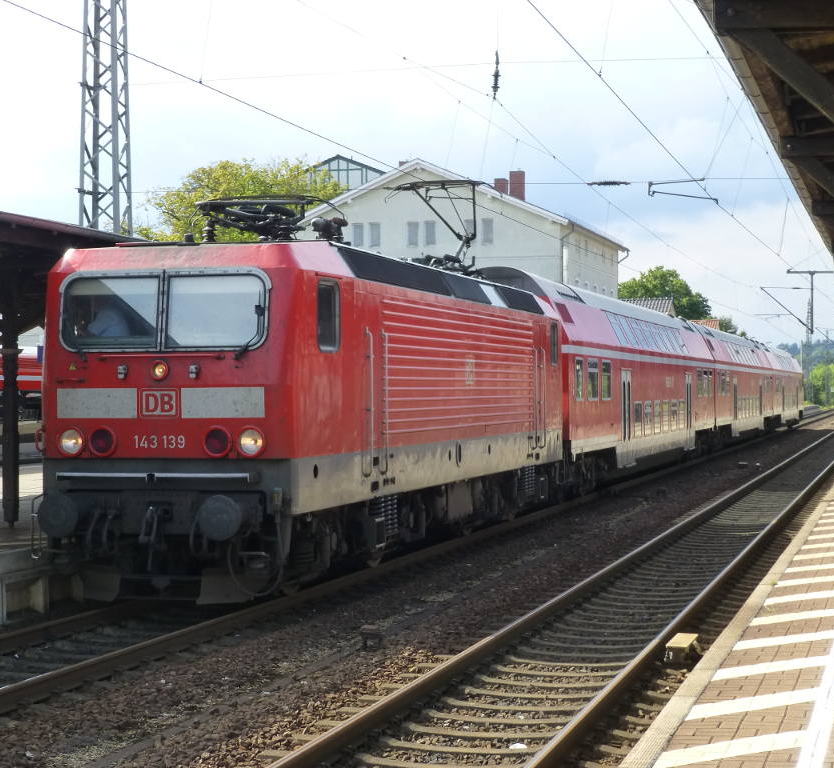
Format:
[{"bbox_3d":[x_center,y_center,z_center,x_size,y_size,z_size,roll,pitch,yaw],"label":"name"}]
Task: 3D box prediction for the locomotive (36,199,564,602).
[{"bbox_3d":[-0.672,0.103,26.656,3.020,4.600,16.640,0,0,15],"label":"locomotive"}]

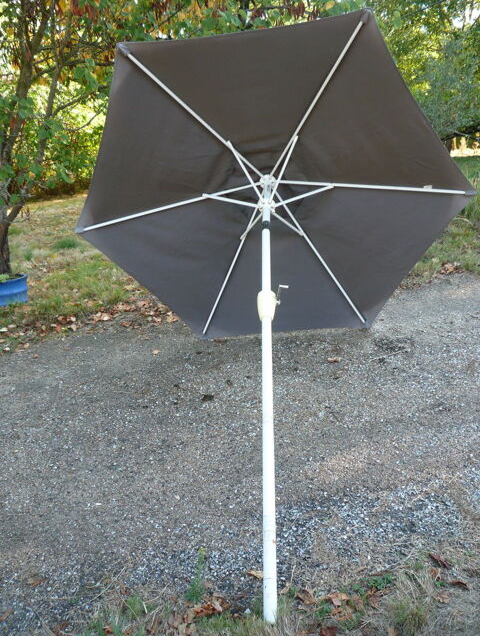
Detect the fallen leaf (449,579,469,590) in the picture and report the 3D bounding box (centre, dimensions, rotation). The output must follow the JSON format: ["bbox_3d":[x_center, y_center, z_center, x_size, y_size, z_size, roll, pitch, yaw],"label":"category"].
[{"bbox_3d":[0.628,0.766,1.594,0.053,0.020,0.027,2,21,23],"label":"fallen leaf"}]

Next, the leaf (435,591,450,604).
[{"bbox_3d":[0.570,0.787,1.561,0.043,0.015,0.038,-6,20,0],"label":"leaf"}]

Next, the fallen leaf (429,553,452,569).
[{"bbox_3d":[0.617,0.746,1.706,0.023,0.016,0.074,-18,23,-32],"label":"fallen leaf"}]

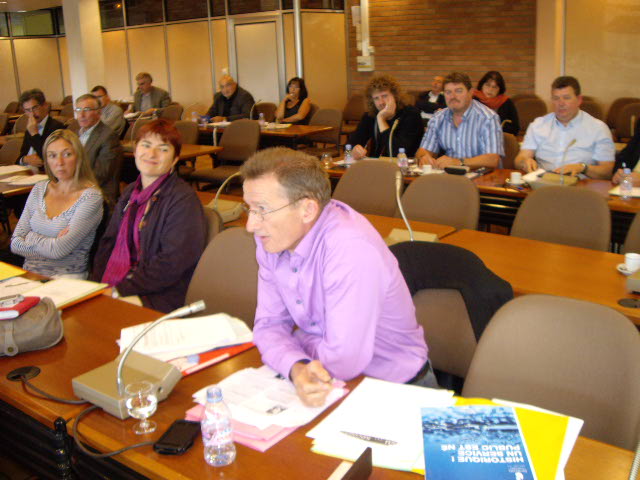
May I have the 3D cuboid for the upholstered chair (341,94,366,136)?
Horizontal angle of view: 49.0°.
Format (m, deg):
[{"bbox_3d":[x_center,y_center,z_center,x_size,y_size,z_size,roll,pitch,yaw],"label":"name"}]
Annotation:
[{"bbox_3d":[0.408,-1.537,9.917,0.500,0.930,0.570,7,18,34],"label":"upholstered chair"}]

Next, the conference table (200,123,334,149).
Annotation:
[{"bbox_3d":[-0.636,-0.801,7.468,1.600,0.740,0.580,7,18,34],"label":"conference table"}]

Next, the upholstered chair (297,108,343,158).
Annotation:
[{"bbox_3d":[-0.045,-1.035,8.131,0.500,0.890,0.580,10,19,39],"label":"upholstered chair"}]

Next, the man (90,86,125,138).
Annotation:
[{"bbox_3d":[-2.273,-0.902,7.285,0.540,1.260,0.740,10,19,40],"label":"man"}]

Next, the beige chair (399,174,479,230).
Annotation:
[{"bbox_3d":[0.419,0.166,3.327,0.480,0.885,0.570,11,21,43],"label":"beige chair"}]

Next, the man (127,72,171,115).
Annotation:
[{"bbox_3d":[-2.092,-1.358,8.798,0.600,1.280,0.800,4,16,23],"label":"man"}]

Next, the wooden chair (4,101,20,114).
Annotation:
[{"bbox_3d":[-5.829,-2.095,13.227,0.500,0.910,0.570,7,18,34],"label":"wooden chair"}]

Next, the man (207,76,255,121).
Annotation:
[{"bbox_3d":[-0.985,-1.212,8.032,0.620,1.280,0.800,5,17,28],"label":"man"}]

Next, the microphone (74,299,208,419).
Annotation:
[{"bbox_3d":[-0.413,0.250,1.655,0.210,0.205,0.270,10,19,39],"label":"microphone"}]

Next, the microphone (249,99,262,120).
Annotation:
[{"bbox_3d":[-0.748,-1.467,8.150,0.180,0.310,0.270,11,20,40],"label":"microphone"}]

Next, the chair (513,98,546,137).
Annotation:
[{"bbox_3d":[2.377,-1.237,8.416,0.500,0.890,0.580,11,20,40],"label":"chair"}]

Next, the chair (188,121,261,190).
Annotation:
[{"bbox_3d":[-0.919,-0.762,7.218,0.500,0.890,0.580,11,20,41],"label":"chair"}]

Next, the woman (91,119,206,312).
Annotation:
[{"bbox_3d":[-0.697,0.197,2.718,0.560,1.280,0.760,6,17,31],"label":"woman"}]

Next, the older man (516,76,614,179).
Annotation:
[{"bbox_3d":[1.455,-0.316,4.133,0.650,1.280,0.800,10,20,40],"label":"older man"}]

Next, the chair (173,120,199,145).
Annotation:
[{"bbox_3d":[-1.545,-0.738,7.182,0.500,0.930,0.580,10,19,41],"label":"chair"}]

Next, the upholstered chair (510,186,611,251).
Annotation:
[{"bbox_3d":[0.994,0.230,3.271,0.500,0.890,0.580,12,20,42],"label":"upholstered chair"}]

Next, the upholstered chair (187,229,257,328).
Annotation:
[{"bbox_3d":[-0.448,0.428,2.731,0.500,0.890,0.580,10,19,39],"label":"upholstered chair"}]

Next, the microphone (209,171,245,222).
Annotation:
[{"bbox_3d":[-0.425,-0.207,3.329,0.200,0.210,0.240,10,19,39],"label":"microphone"}]

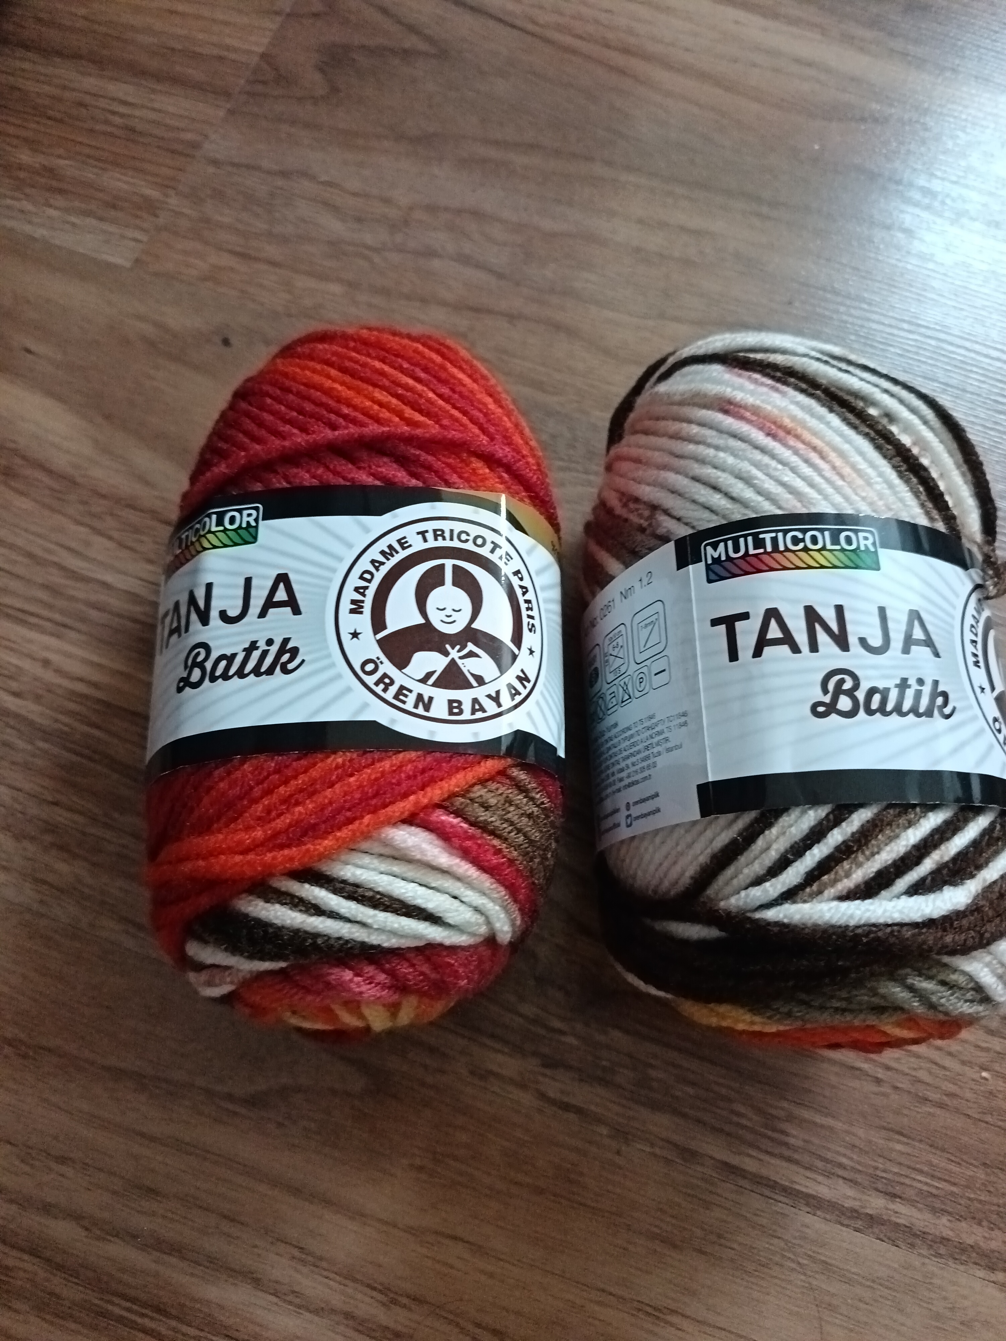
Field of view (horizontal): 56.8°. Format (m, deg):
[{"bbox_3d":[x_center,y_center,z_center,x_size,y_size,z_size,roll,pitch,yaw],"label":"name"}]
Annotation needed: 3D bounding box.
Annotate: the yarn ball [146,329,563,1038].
[{"bbox_3d":[-0.031,-0.004,0.213,0.091,0.080,0.162,1,70,-1],"label":"yarn ball"}]

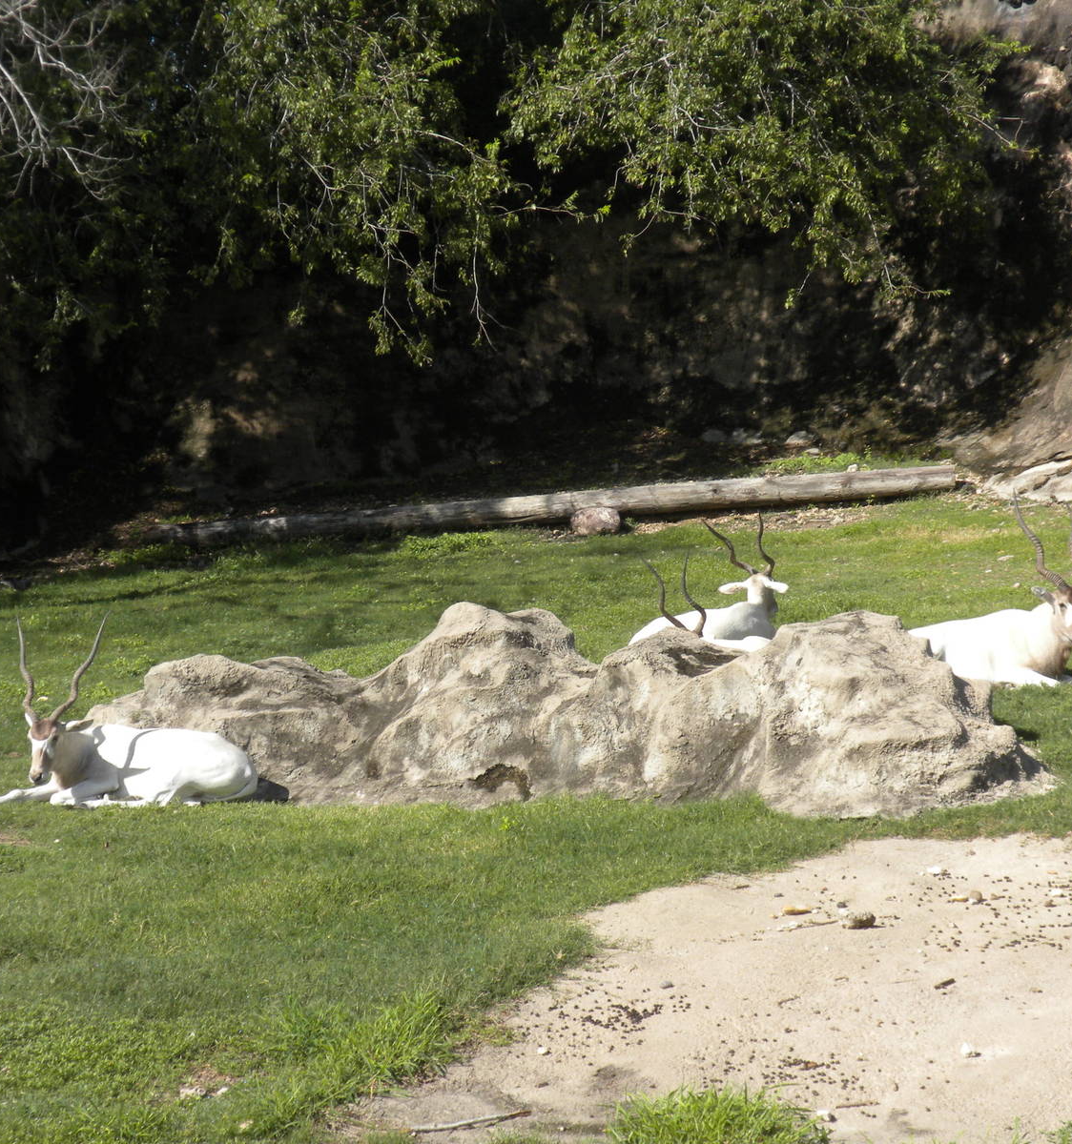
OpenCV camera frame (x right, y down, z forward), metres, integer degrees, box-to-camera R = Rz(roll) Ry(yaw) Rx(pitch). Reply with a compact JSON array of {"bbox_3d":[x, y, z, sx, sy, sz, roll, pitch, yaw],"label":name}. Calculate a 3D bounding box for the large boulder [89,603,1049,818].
[{"bbox_3d":[0.200,0.740,19.750,5.950,1.080,2.200,0,10,0],"label":"large boulder"}]

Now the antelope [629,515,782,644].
[{"bbox_3d":[1.183,0.135,21.800,1.280,1.020,0.600,-8,13,-39],"label":"antelope"}]

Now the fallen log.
[{"bbox_3d":[0.241,-0.552,26.400,6.926,0.250,0.250,-4,11,-13],"label":"fallen log"}]

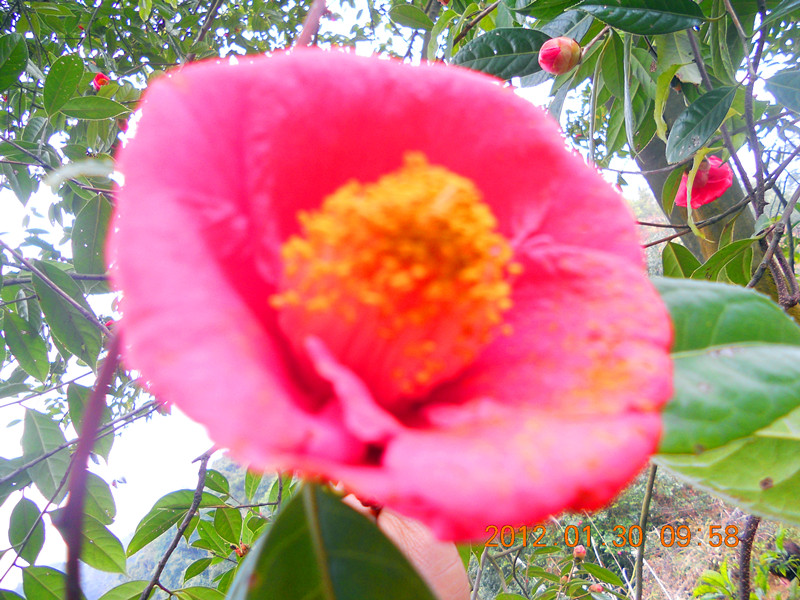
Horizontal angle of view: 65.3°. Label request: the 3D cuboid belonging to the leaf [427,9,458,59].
[{"bbox_3d":[0.049,-0.297,0.700,0.015,0.077,0.025,35,-18,-30],"label":"leaf"}]

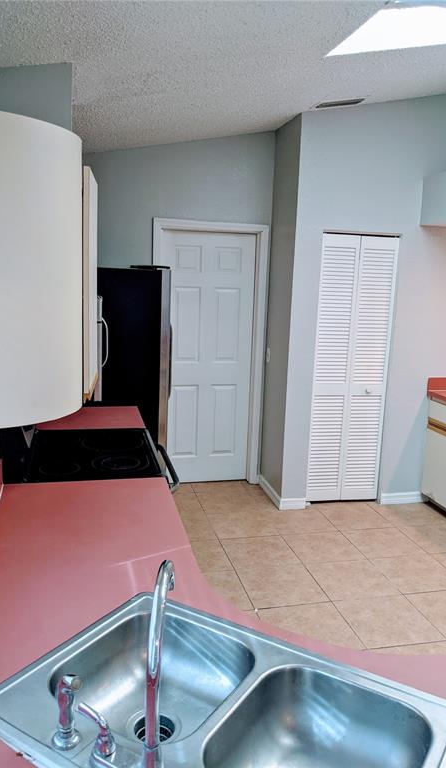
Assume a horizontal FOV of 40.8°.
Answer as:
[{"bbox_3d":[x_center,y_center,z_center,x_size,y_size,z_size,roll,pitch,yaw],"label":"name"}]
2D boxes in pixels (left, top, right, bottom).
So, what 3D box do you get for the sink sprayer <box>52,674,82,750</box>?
[{"bbox_3d":[-0.271,0.574,1.050,0.058,0.125,0.050,7,11,24],"label":"sink sprayer"}]

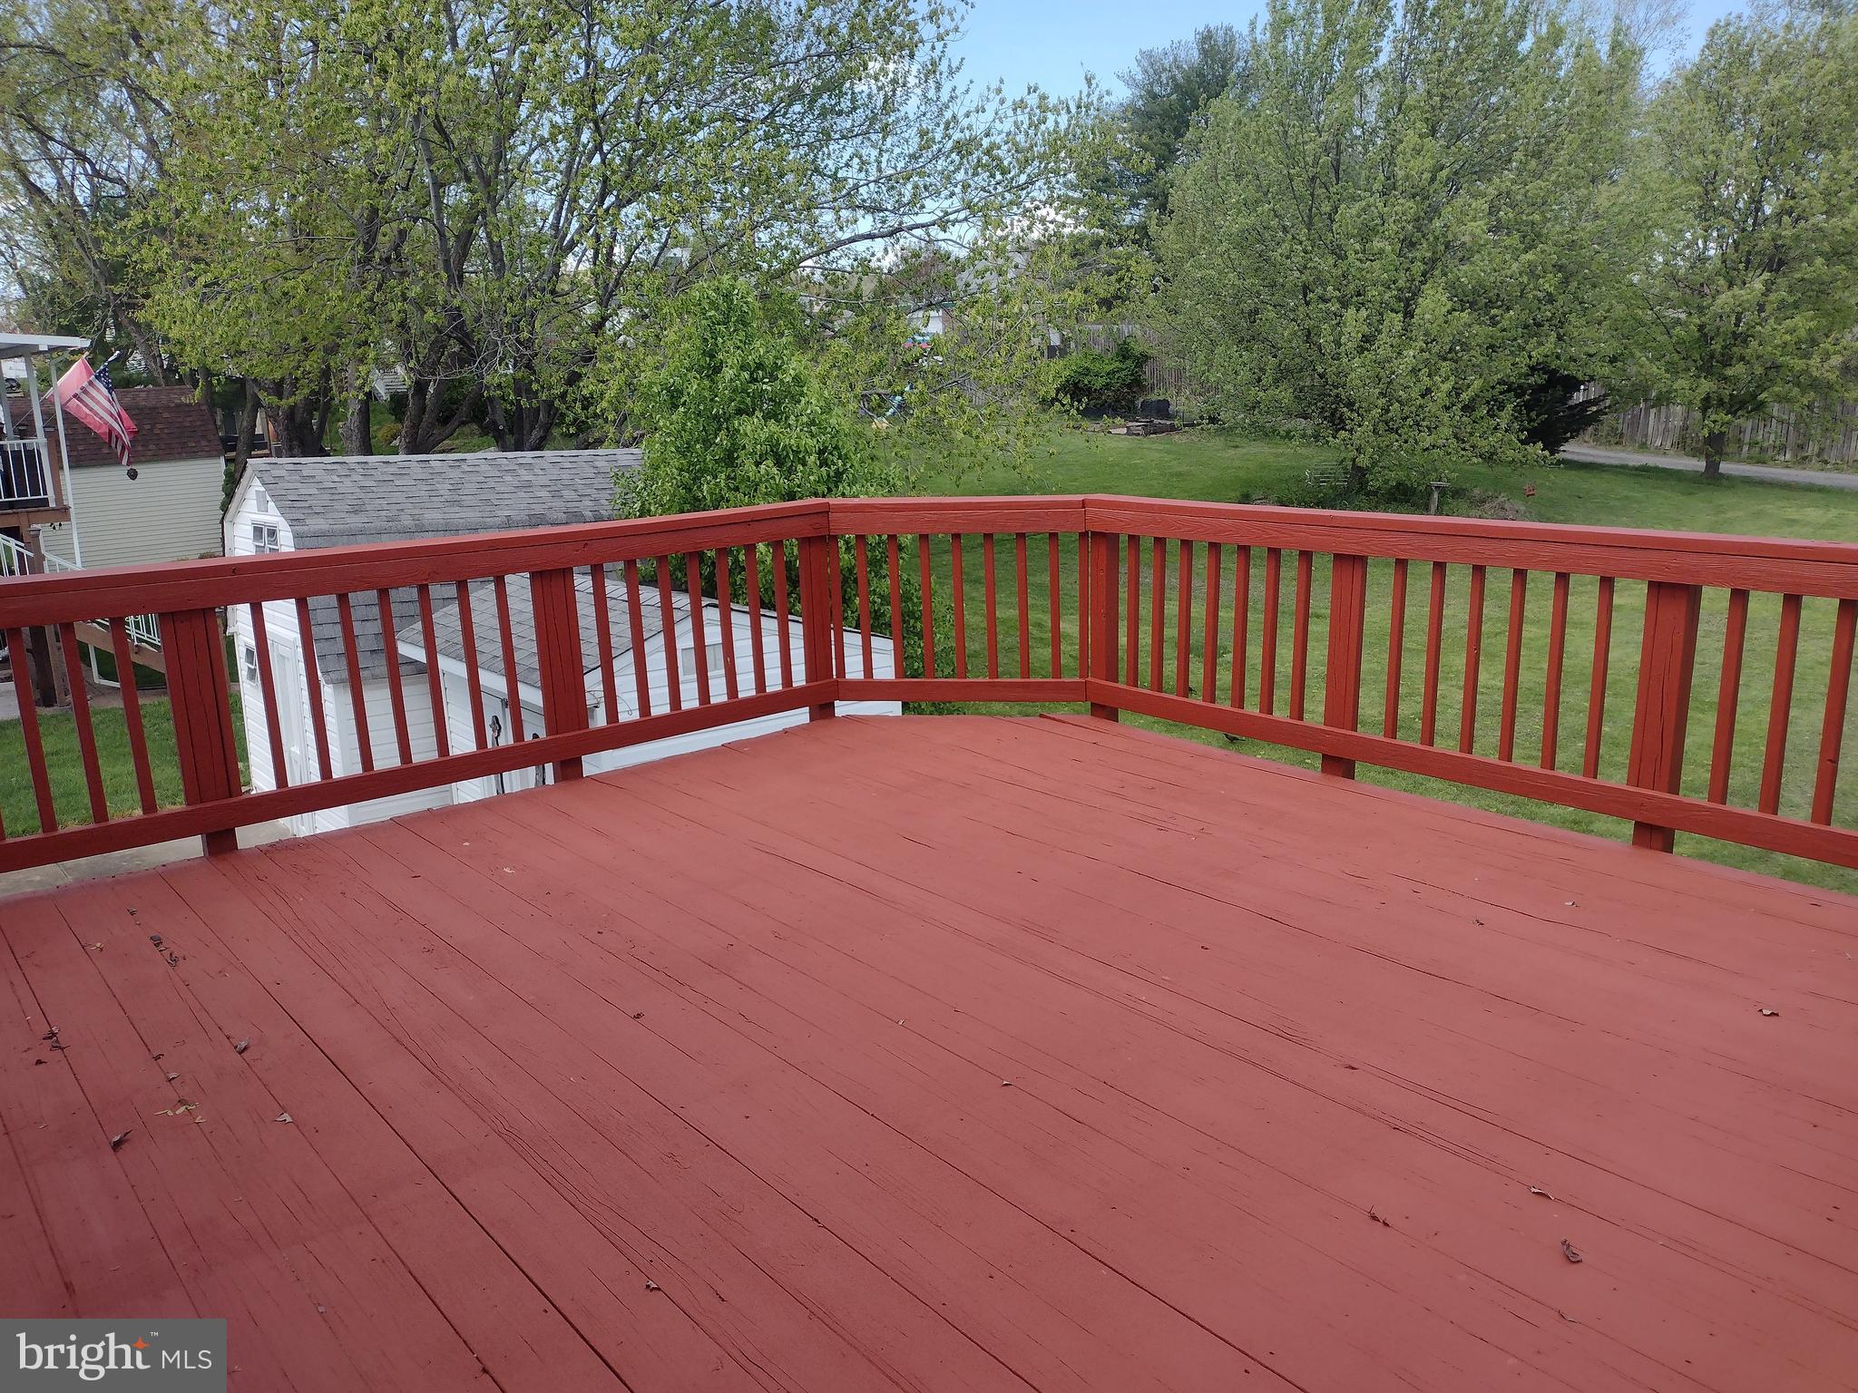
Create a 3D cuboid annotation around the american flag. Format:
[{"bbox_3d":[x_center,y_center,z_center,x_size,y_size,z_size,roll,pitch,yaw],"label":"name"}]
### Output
[{"bbox_3d":[-12.063,-4.102,21.000,0.920,1.550,0.280,-13,18,-40],"label":"american flag"}]

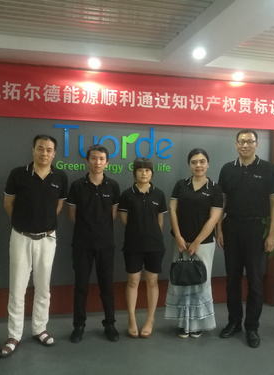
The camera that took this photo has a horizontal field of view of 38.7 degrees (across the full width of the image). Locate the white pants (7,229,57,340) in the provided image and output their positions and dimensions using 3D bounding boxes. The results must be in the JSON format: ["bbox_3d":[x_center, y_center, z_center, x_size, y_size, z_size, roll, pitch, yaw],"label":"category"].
[{"bbox_3d":[-0.842,0.794,3.163,0.389,0.913,0.300,0,3,-22],"label":"white pants"}]

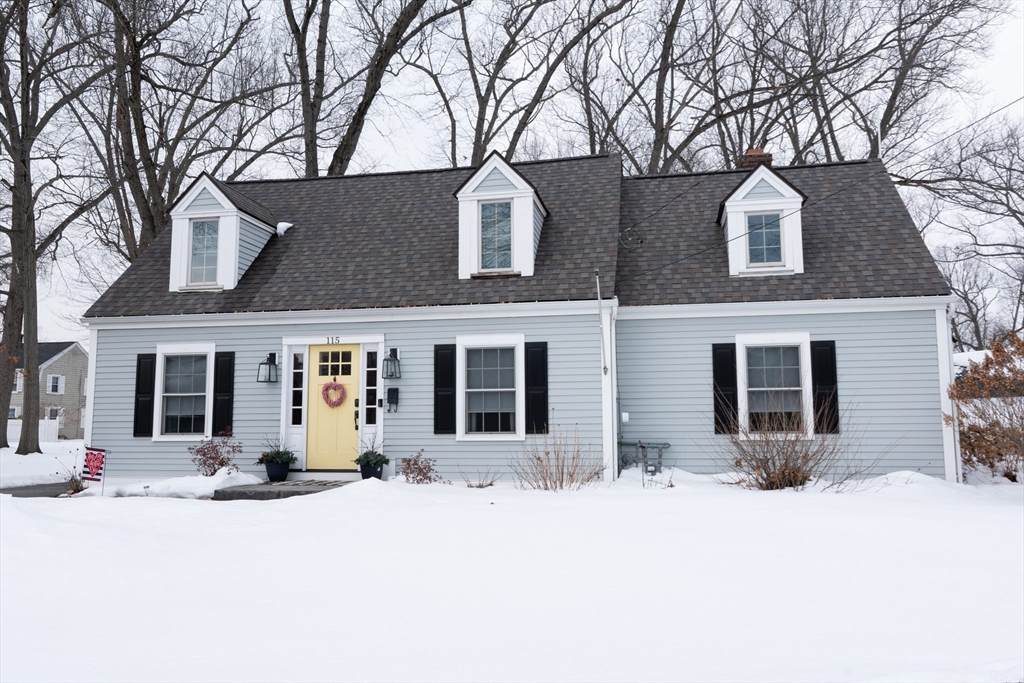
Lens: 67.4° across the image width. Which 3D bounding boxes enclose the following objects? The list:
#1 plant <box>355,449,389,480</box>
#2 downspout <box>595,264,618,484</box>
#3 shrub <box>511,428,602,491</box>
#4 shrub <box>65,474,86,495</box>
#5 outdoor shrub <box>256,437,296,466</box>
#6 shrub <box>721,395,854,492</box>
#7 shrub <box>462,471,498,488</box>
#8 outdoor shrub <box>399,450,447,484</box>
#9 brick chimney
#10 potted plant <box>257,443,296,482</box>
[{"bbox_3d":[-2.168,1.906,11.852,0.520,0.534,0.500,-1,-6,10],"label":"plant"},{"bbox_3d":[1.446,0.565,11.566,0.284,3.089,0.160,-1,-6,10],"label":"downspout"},{"bbox_3d":[0.620,1.658,10.699,1.290,0.827,1.050,-1,-6,10],"label":"shrub"},{"bbox_3d":[-6.478,2.126,11.400,0.310,0.300,0.300,-1,-6,10],"label":"shrub"},{"bbox_3d":[-3.727,1.749,12.157,0.610,0.455,0.560,-1,-6,10],"label":"outdoor shrub"},{"bbox_3d":[3.789,1.401,10.449,1.817,1.241,1.600,-1,-6,10],"label":"shrub"},{"bbox_3d":[-0.450,1.970,10.965,0.526,0.253,0.420,-1,-6,10],"label":"shrub"},{"bbox_3d":[-1.334,1.881,11.445,0.710,0.508,0.600,-1,-6,10],"label":"outdoor shrub"},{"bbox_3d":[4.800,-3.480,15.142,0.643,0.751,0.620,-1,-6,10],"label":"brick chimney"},{"bbox_3d":[-3.721,1.916,12.138,0.610,0.633,0.560,-1,-6,10],"label":"potted plant"}]

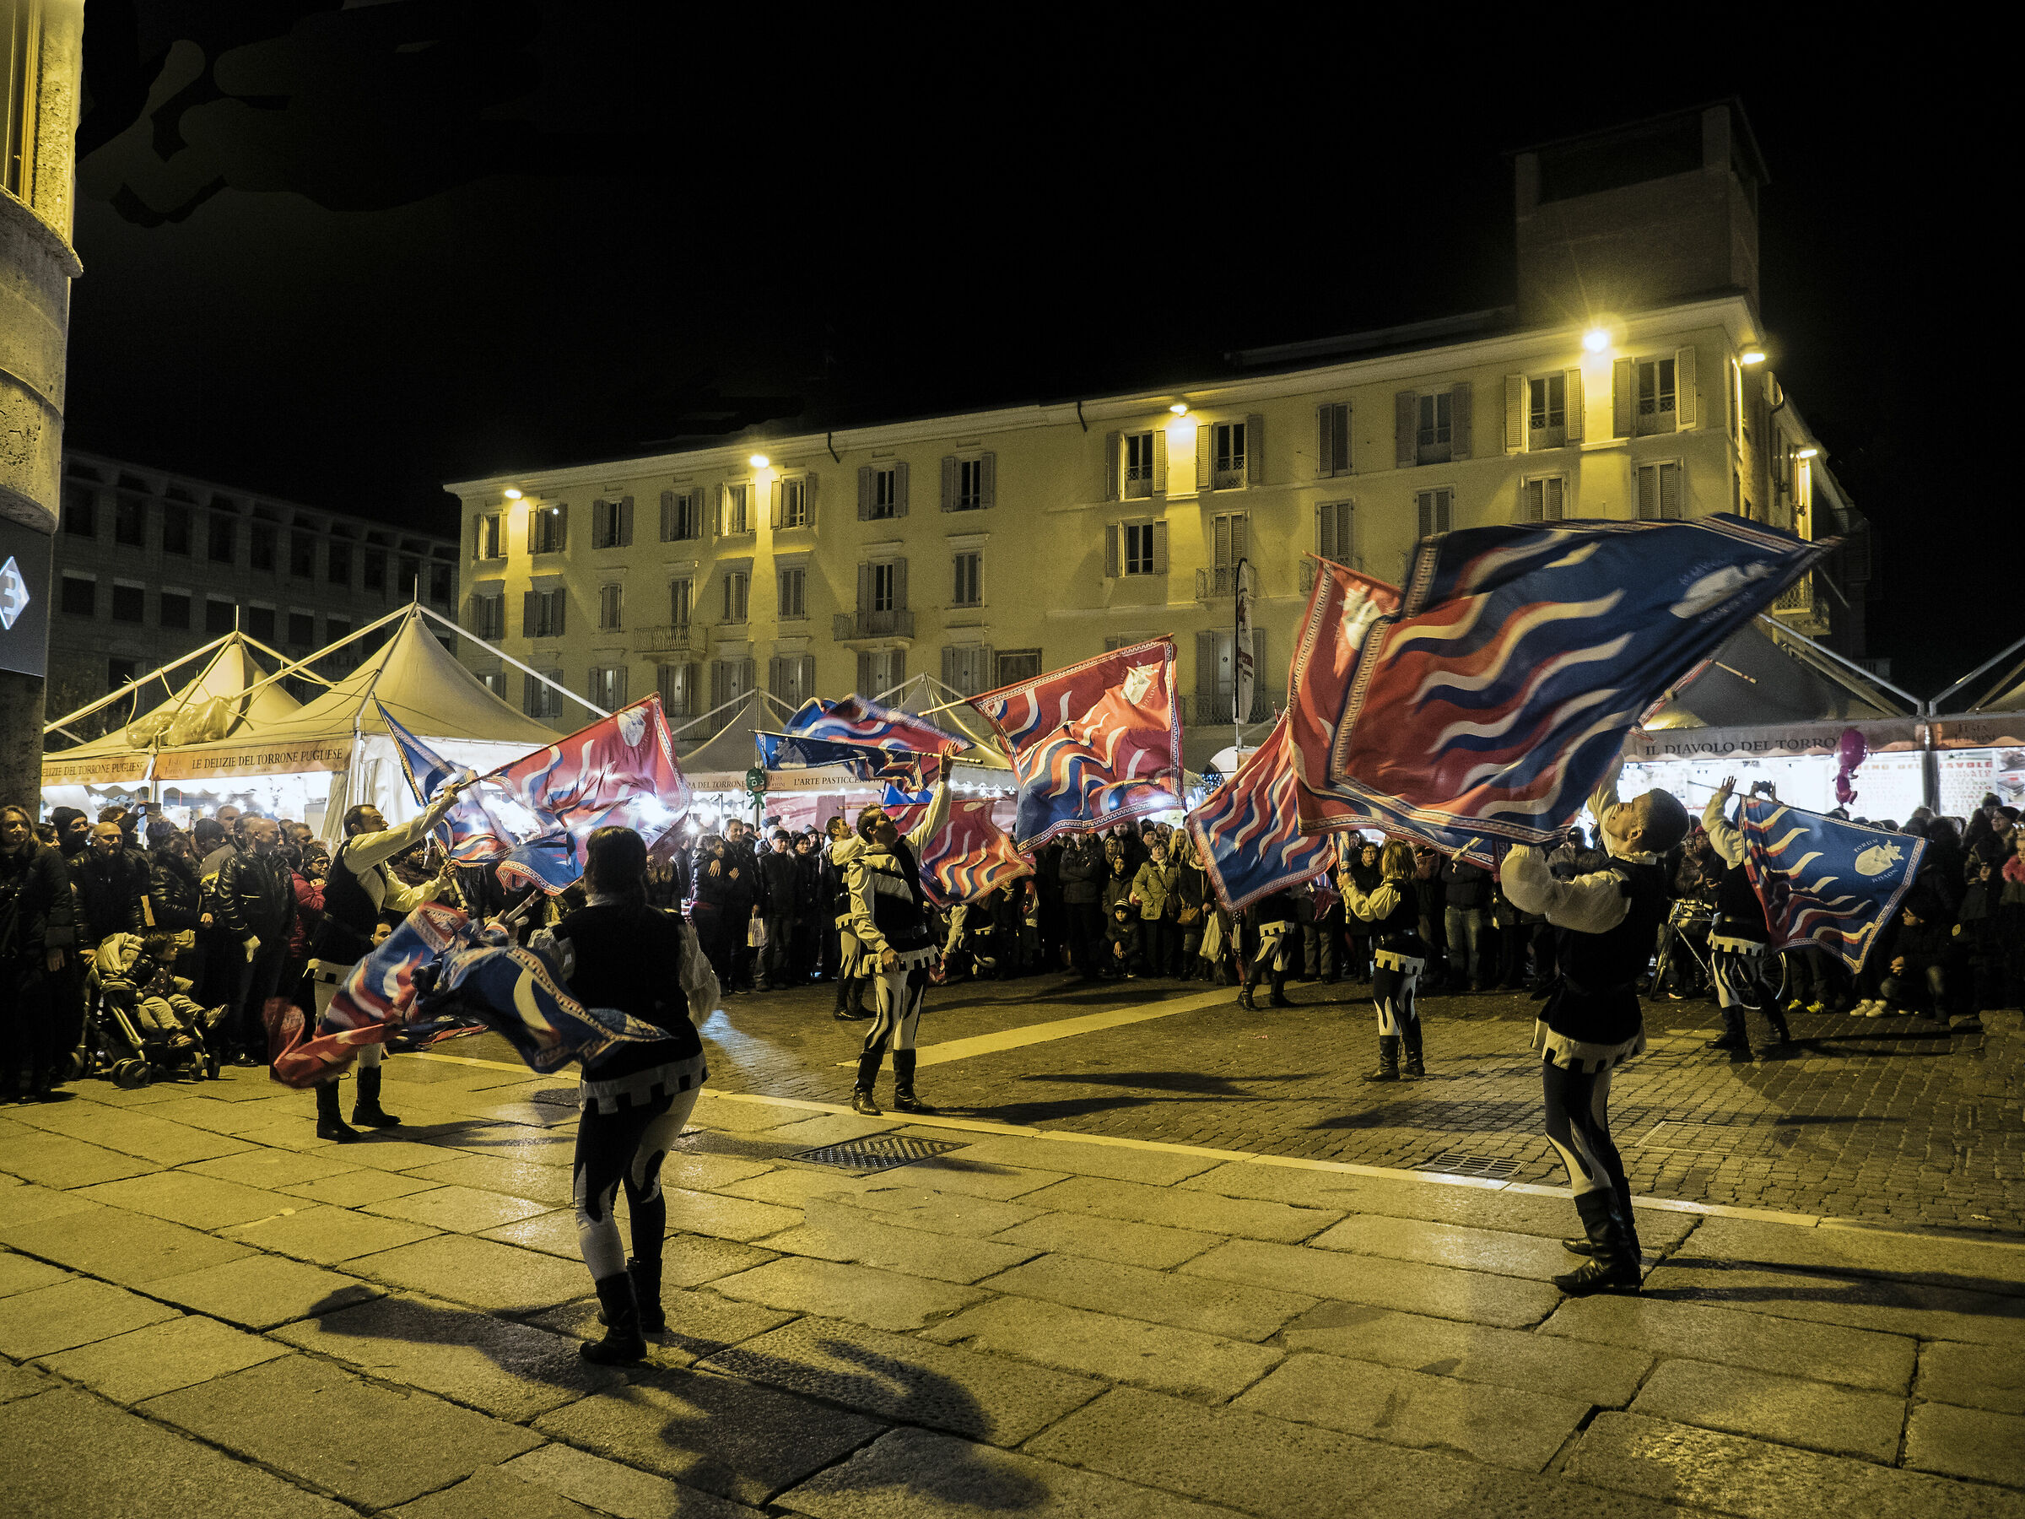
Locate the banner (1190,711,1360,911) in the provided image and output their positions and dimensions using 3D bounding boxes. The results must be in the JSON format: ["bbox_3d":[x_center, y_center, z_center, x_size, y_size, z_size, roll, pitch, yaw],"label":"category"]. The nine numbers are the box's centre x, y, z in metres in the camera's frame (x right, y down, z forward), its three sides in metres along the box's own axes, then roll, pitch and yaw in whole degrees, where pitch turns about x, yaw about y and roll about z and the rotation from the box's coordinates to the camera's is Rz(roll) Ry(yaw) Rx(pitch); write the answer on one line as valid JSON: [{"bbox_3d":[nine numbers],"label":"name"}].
[{"bbox_3d":[1.824,0.284,9.900,1.200,1.500,0.500,1,-3,-3],"label":"banner"}]

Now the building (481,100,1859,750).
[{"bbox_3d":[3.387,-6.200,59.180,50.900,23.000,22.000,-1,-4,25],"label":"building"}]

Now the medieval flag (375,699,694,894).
[{"bbox_3d":[-2.650,0.207,7.800,1.550,1.050,0.500,2,-4,-20],"label":"medieval flag"}]

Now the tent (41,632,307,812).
[{"bbox_3d":[-10.894,0.466,19.600,4.000,4.450,4.000,-2,-4,32],"label":"tent"}]

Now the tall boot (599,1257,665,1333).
[{"bbox_3d":[-1.228,1.712,4.562,0.235,0.260,0.105,-2,-4,28],"label":"tall boot"}]

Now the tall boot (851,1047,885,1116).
[{"bbox_3d":[-0.848,1.893,8.339,0.120,0.380,0.280,4,-5,-41],"label":"tall boot"}]

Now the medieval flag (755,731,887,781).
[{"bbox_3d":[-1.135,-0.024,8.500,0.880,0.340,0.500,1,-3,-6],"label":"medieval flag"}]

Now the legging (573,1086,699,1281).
[{"bbox_3d":[-1.188,1.317,4.420,0.300,0.640,0.340,-3,-5,44],"label":"legging"}]

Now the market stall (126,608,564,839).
[{"bbox_3d":[-7.513,0.354,17.464,4.000,4.450,4.000,-2,-4,32],"label":"market stall"}]

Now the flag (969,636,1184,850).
[{"bbox_3d":[0.416,-0.095,8.900,1.300,1.080,0.350,-16,0,5],"label":"flag"}]

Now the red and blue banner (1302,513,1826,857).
[{"bbox_3d":[1.915,-0.249,4.850,1.720,1.180,0.600,0,-3,6],"label":"red and blue banner"}]

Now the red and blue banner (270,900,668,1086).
[{"bbox_3d":[-1.664,0.715,4.300,1.120,0.560,0.500,1,-4,-6],"label":"red and blue banner"}]

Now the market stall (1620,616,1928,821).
[{"bbox_3d":[8.598,0.233,16.918,4.000,4.400,4.000,-1,-4,29],"label":"market stall"}]

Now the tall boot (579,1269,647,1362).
[{"bbox_3d":[-1.214,1.697,4.314,0.235,0.260,0.105,-1,-4,21],"label":"tall boot"}]

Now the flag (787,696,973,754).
[{"bbox_3d":[-0.867,-0.177,8.500,1.200,0.450,0.550,1,-4,-9],"label":"flag"}]

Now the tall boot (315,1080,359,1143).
[{"bbox_3d":[-3.532,1.834,7.350,0.270,0.350,0.120,-1,-4,30],"label":"tall boot"}]

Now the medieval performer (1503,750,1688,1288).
[{"bbox_3d":[2.120,0.943,5.120,0.660,1.860,0.560,-1,-3,21],"label":"medieval performer"}]

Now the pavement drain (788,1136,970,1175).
[{"bbox_3d":[-0.691,2.033,7.194,0.550,0.050,0.790,-2,-4,35],"label":"pavement drain"}]

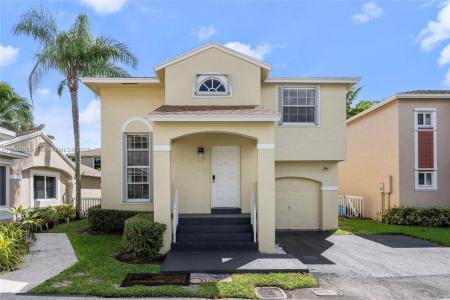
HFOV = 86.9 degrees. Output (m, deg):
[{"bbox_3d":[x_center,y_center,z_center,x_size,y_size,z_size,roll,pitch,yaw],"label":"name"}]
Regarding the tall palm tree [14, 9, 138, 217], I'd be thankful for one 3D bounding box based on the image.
[{"bbox_3d":[-7.100,-1.750,11.400,5.800,9.900,5.200,0,-3,0],"label":"tall palm tree"}]

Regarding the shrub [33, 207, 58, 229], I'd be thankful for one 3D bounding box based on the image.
[{"bbox_3d":[-6.900,2.580,9.150,0.950,0.820,0.880,0,-3,0],"label":"shrub"}]

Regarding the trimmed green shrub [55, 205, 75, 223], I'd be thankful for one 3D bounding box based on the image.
[{"bbox_3d":[-7.100,2.780,10.500,0.840,0.740,0.820,0,-3,0],"label":"trimmed green shrub"}]

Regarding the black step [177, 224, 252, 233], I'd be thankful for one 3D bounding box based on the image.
[{"bbox_3d":[-0.270,2.210,6.750,2.100,0.180,0.300,0,-3,0],"label":"black step"}]

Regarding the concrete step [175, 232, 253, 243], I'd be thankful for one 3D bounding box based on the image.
[{"bbox_3d":[-0.265,2.350,6.470,2.080,0.180,0.300,0,-3,0],"label":"concrete step"}]

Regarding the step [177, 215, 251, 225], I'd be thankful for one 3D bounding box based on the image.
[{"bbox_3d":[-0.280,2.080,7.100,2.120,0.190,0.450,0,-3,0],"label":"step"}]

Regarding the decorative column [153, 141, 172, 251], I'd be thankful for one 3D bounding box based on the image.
[{"bbox_3d":[-1.550,1.210,6.030,0.430,2.690,0.420,0,-3,0],"label":"decorative column"}]

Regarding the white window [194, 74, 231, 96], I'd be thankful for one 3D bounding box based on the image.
[{"bbox_3d":[-0.390,-2.000,7.350,1.130,0.700,0.110,0,-3,0],"label":"white window"}]

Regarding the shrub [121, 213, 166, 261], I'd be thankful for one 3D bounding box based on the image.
[{"bbox_3d":[-1.930,2.100,5.800,0.980,0.850,0.950,0,-3,0],"label":"shrub"}]

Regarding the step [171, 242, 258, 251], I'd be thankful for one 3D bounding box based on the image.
[{"bbox_3d":[-0.270,2.490,6.190,2.210,0.180,0.300,0,-3,0],"label":"step"}]

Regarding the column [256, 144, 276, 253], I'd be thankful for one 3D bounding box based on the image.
[{"bbox_3d":[1.040,1.210,6.030,0.430,2.690,0.420,0,-3,0],"label":"column"}]

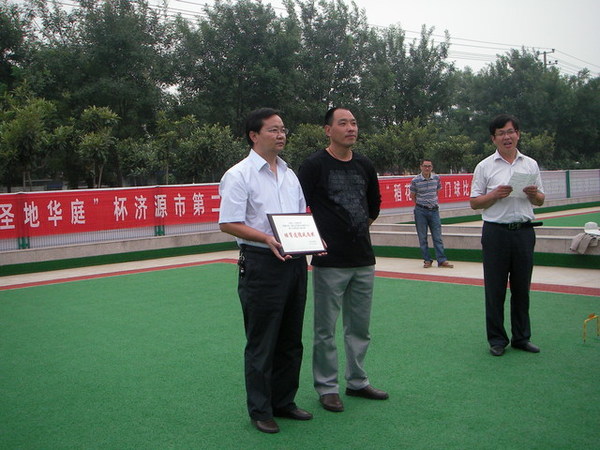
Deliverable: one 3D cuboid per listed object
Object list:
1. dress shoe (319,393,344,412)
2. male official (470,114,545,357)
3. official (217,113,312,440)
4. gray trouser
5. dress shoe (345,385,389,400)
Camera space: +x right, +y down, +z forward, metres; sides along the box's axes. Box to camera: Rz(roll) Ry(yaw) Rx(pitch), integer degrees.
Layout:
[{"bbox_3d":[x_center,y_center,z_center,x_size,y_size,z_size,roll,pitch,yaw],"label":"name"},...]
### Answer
[{"bbox_3d":[0.167,1.024,3.941,0.105,0.110,0.285,-4,3,-24],"label":"dress shoe"},{"bbox_3d":[1.584,0.073,5.076,0.550,1.770,0.420,-3,3,-3],"label":"male official"},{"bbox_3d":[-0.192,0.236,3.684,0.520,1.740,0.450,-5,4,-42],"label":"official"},{"bbox_3d":[0.259,0.567,3.992,0.410,0.910,0.310,-4,3,-29],"label":"gray trouser"},{"bbox_3d":[0.411,1.009,4.075,0.285,0.110,0.105,-1,3,28],"label":"dress shoe"}]

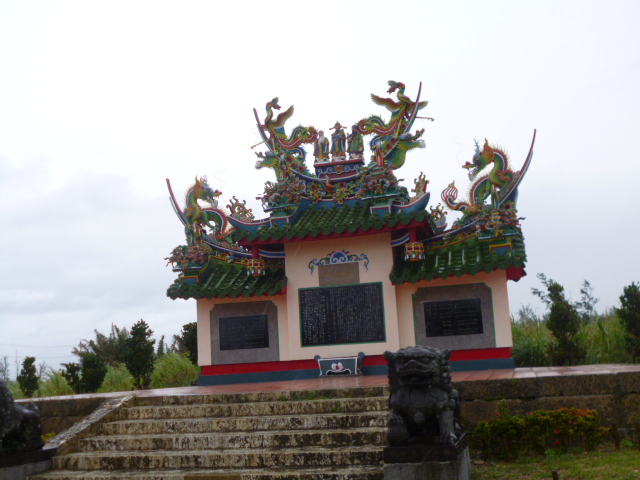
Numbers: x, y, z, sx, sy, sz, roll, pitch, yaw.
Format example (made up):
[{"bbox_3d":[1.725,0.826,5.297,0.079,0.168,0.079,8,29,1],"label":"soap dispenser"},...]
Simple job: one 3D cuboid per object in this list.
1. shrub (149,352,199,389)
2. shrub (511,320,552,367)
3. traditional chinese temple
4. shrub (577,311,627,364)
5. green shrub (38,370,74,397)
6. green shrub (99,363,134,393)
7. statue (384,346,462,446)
[{"bbox_3d":[-3.755,3.370,18.008,1.179,1.000,1.179,-6,-11,15],"label":"shrub"},{"bbox_3d":[4.742,2.343,15.752,0.866,1.099,0.866,-6,-11,15],"label":"shrub"},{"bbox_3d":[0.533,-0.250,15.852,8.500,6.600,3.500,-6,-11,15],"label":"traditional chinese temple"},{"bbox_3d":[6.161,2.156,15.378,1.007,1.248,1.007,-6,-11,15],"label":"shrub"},{"bbox_3d":[-7.077,3.881,18.871,0.890,0.779,0.890,-6,-11,15],"label":"green shrub"},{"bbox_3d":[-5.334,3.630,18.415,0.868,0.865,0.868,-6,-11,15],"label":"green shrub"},{"bbox_3d":[1.039,1.577,7.116,0.680,0.950,0.920,-6,-11,15],"label":"statue"}]

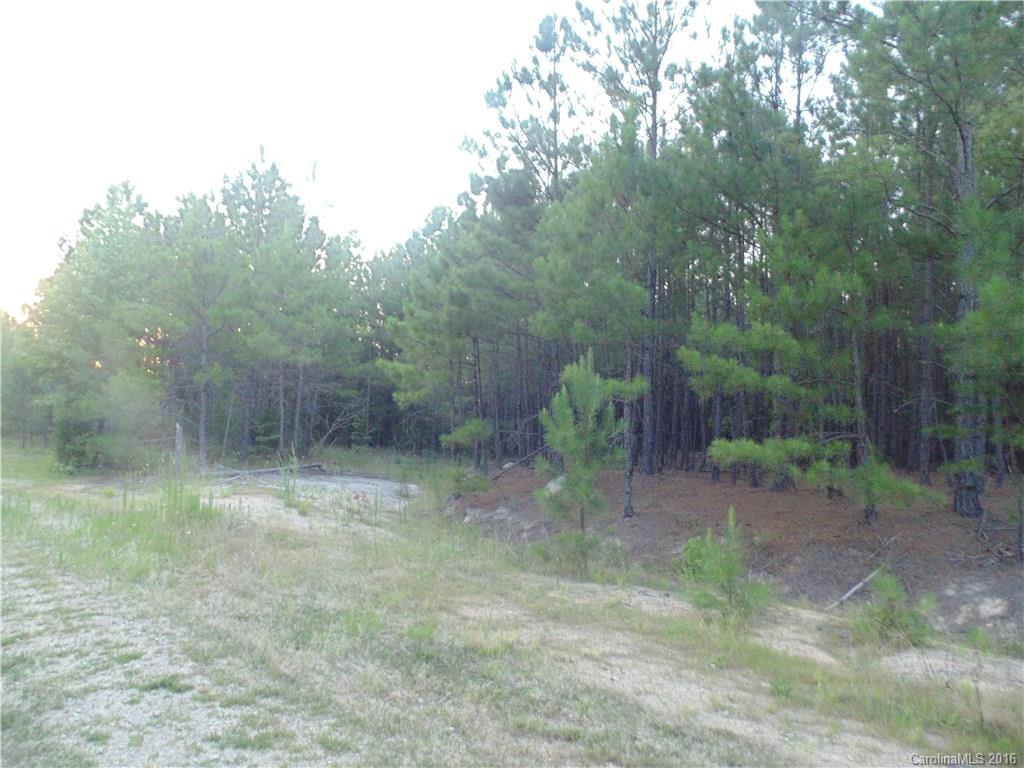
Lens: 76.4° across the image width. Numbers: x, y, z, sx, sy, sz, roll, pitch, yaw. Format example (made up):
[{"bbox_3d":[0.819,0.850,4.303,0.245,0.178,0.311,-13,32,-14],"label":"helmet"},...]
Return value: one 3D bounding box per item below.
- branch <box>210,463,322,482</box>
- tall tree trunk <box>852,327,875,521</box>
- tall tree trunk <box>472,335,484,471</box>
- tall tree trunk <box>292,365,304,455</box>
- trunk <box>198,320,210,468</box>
[{"bbox_3d":[-6.036,2.176,16.000,2.950,0.330,0.450,1,-2,-17],"label":"branch"},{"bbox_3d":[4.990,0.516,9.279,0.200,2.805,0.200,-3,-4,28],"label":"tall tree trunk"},{"bbox_3d":[-0.815,0.413,16.064,0.200,3.435,0.200,-3,-2,-3],"label":"tall tree trunk"},{"bbox_3d":[-7.062,0.790,21.578,0.220,3.084,0.220,3,-3,-18],"label":"tall tree trunk"},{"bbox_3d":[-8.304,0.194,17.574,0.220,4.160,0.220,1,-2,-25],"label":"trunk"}]

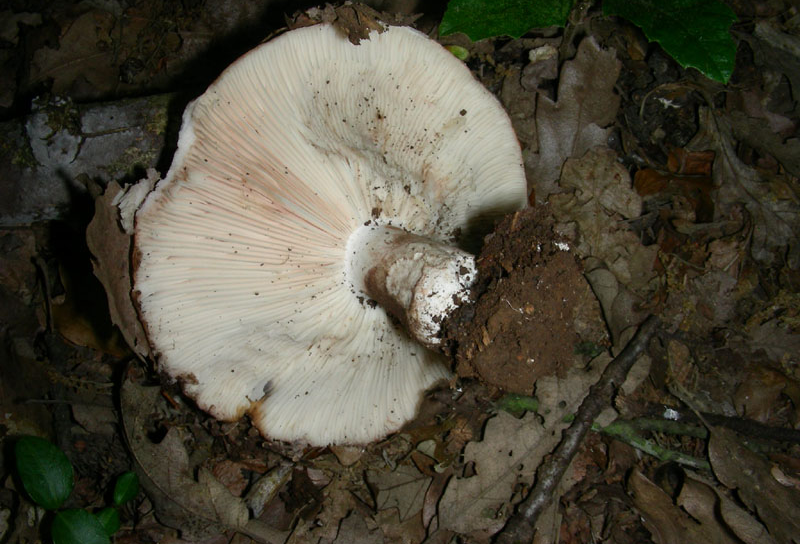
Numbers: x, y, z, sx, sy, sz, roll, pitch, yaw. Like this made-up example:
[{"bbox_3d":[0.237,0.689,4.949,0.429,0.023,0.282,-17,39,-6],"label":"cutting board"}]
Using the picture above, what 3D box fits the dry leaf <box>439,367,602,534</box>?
[{"bbox_3d":[0.055,0.076,0.379,0.102,0.012,0.041,-41,71,-18],"label":"dry leaf"}]

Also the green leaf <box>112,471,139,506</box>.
[{"bbox_3d":[-0.112,0.087,0.355,0.010,0.006,0.015,18,65,8],"label":"green leaf"}]

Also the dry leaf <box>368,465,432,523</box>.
[{"bbox_3d":[0.002,0.093,0.373,0.028,0.008,0.025,-14,65,-7],"label":"dry leaf"}]

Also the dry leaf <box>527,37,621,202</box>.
[{"bbox_3d":[0.087,-0.080,0.453,0.043,0.014,0.111,16,65,8],"label":"dry leaf"}]

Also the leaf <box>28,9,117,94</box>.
[{"bbox_3d":[-0.172,-0.115,0.472,0.058,0.012,0.059,-28,67,-13],"label":"leaf"}]

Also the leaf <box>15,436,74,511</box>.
[{"bbox_3d":[-0.145,0.080,0.358,0.020,0.008,0.036,-31,68,-14],"label":"leaf"}]

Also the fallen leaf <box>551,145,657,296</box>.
[{"bbox_3d":[0.099,-0.025,0.428,0.045,0.012,0.083,-7,64,-4],"label":"fallen leaf"}]

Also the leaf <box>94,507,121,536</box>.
[{"bbox_3d":[-0.118,0.099,0.352,0.012,0.006,0.012,20,66,9],"label":"leaf"}]

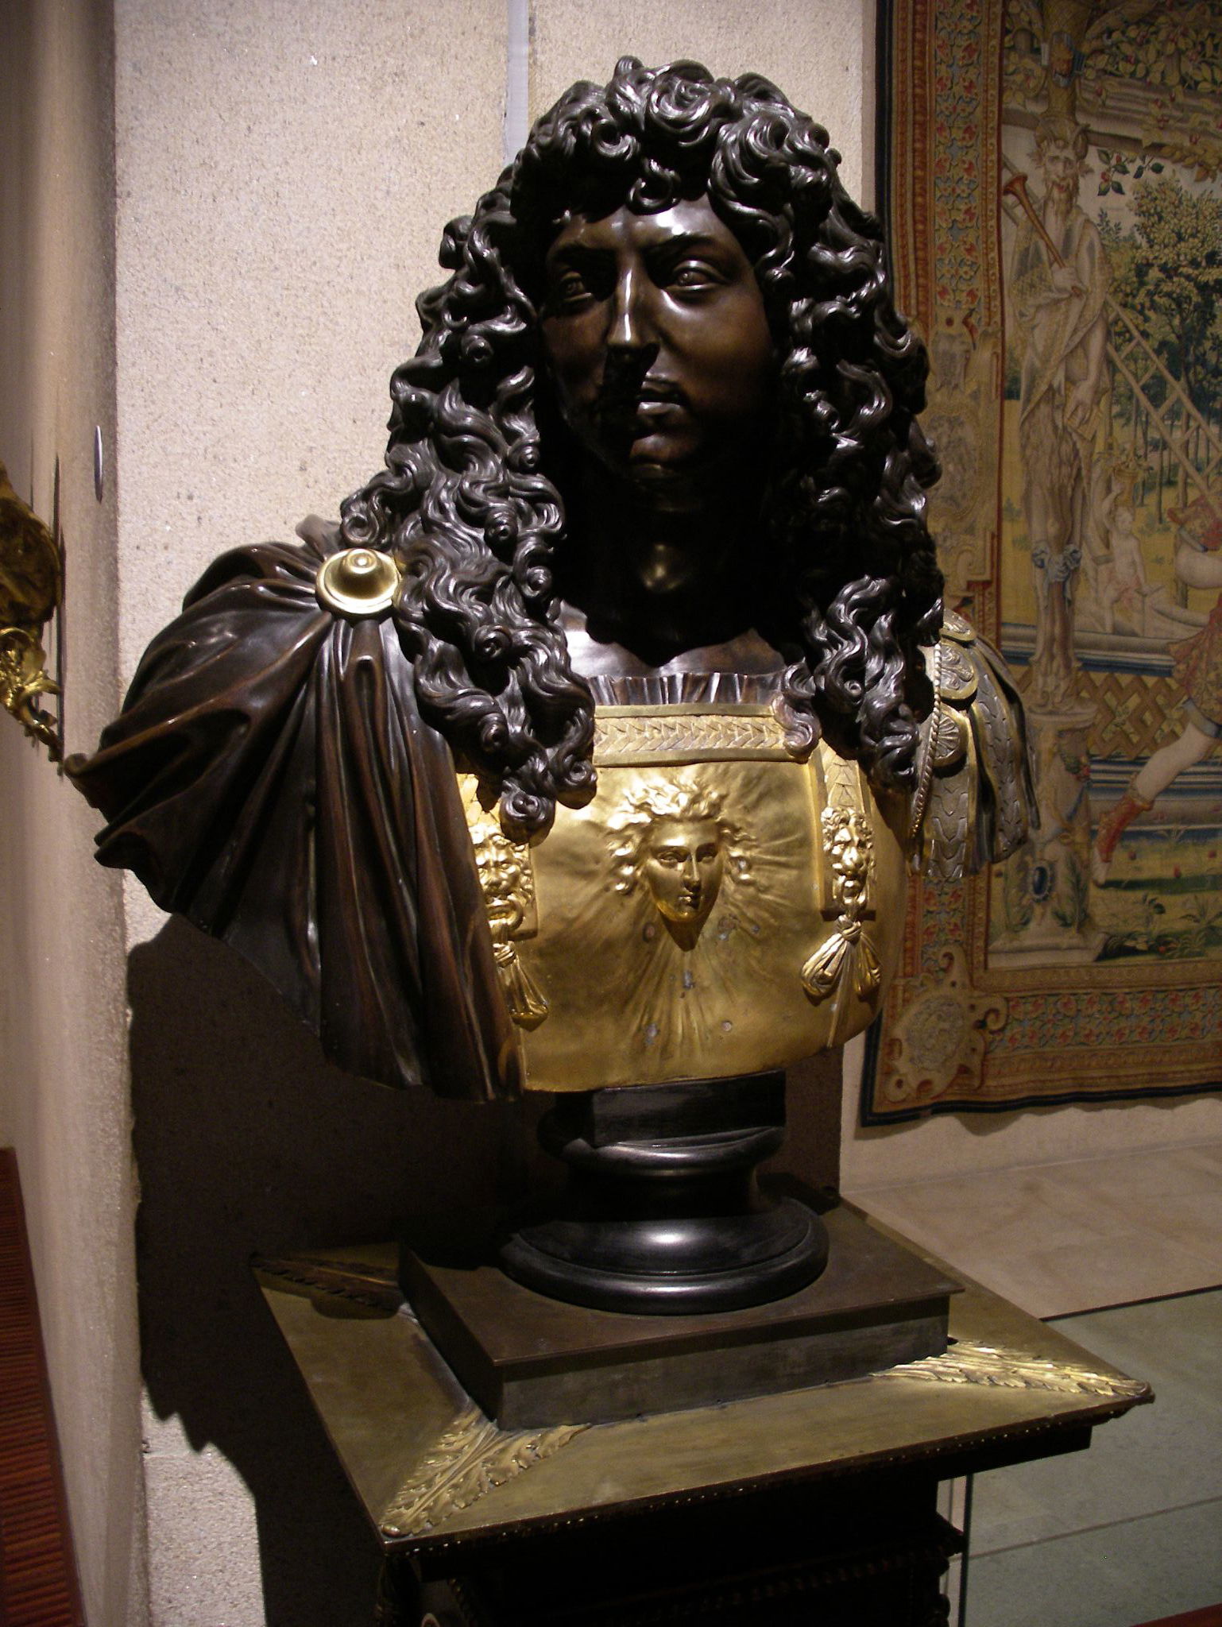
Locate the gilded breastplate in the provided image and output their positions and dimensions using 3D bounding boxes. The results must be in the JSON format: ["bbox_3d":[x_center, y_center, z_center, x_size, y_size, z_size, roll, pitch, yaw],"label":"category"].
[{"bbox_3d":[0.043,0.042,1.267,0.340,0.265,0.162,-2,7,-21],"label":"gilded breastplate"}]

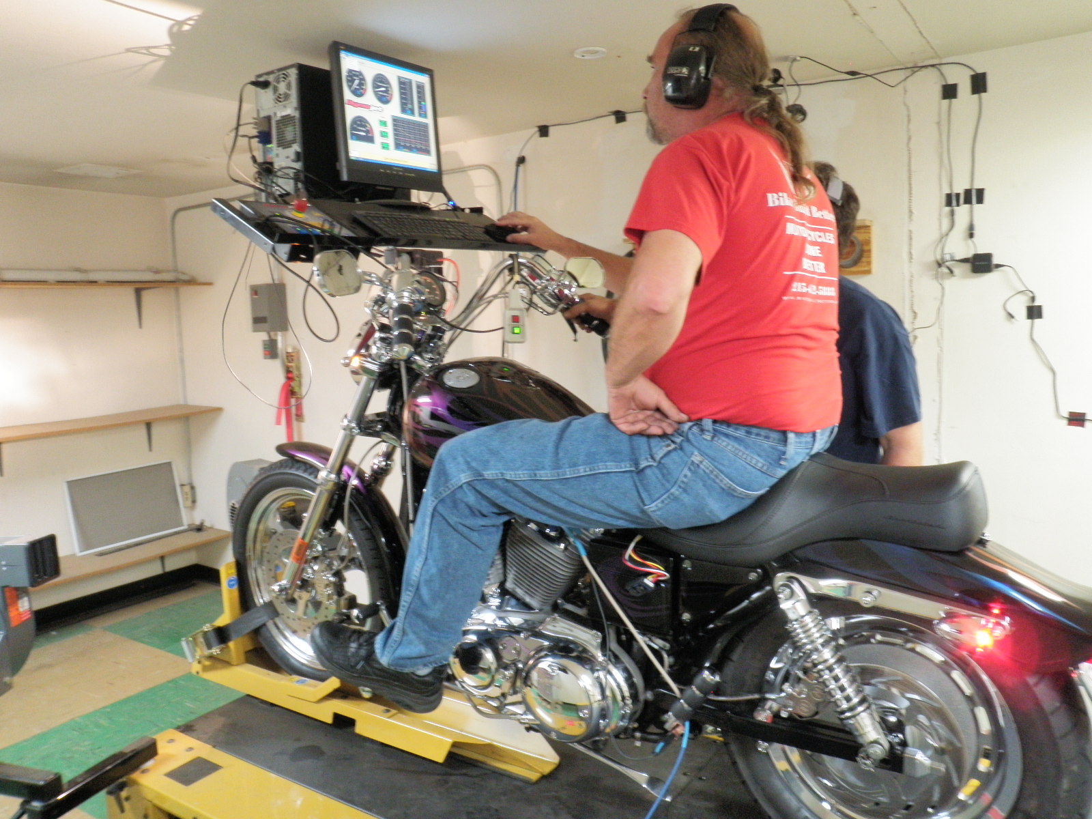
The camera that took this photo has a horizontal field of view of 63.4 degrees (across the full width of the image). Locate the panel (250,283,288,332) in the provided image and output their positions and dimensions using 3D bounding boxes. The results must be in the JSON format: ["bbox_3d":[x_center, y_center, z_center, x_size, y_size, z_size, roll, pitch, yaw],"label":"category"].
[{"bbox_3d":[-1.426,-0.520,4.559,0.137,0.236,0.112,3,8,35],"label":"panel"}]

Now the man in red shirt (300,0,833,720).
[{"bbox_3d":[0.091,-0.076,1.873,1.050,1.340,0.780,3,8,35],"label":"man in red shirt"}]

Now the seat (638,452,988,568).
[{"bbox_3d":[0.455,0.171,1.650,0.670,0.200,0.300,3,8,35],"label":"seat"}]

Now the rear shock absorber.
[{"bbox_3d":[0.483,0.441,1.489,0.066,0.331,0.066,-35,-14,33],"label":"rear shock absorber"}]

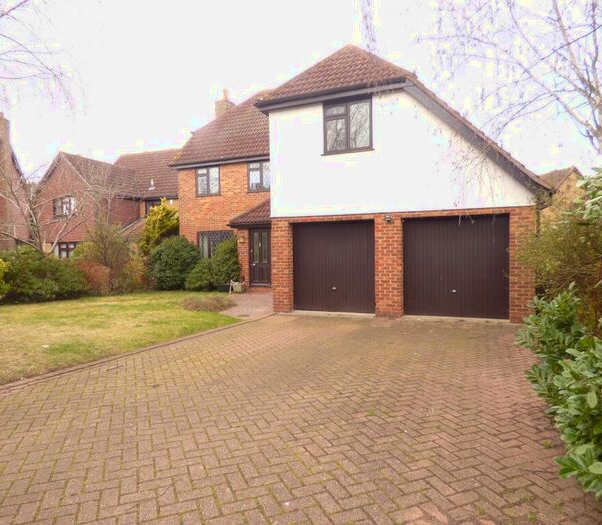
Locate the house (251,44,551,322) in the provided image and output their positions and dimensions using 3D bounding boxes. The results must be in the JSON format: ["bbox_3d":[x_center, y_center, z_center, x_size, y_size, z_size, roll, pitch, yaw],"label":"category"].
[{"bbox_3d":[3.166,-2.372,12.013,6.350,7.060,7.250,0,1,22],"label":"house"}]

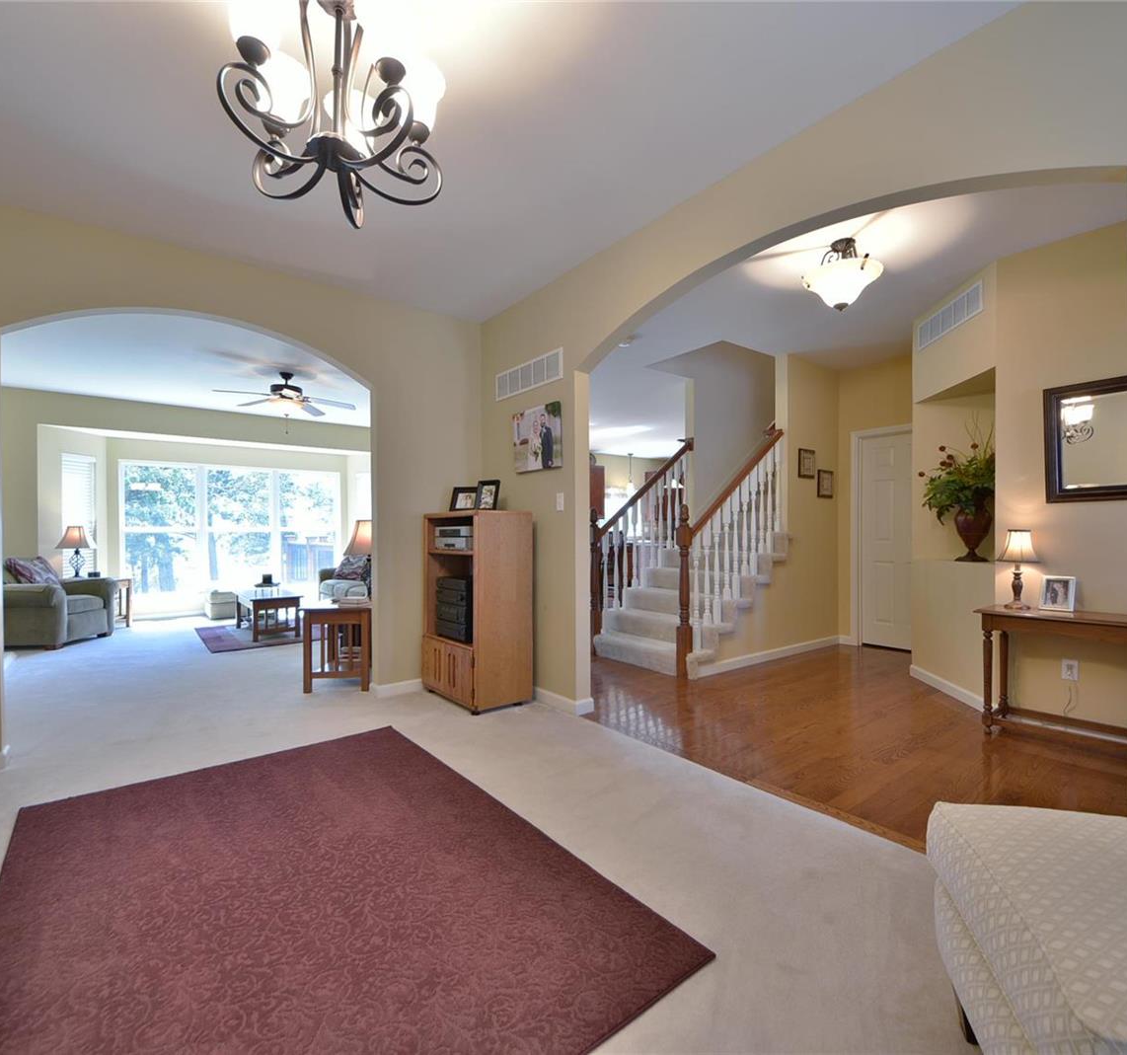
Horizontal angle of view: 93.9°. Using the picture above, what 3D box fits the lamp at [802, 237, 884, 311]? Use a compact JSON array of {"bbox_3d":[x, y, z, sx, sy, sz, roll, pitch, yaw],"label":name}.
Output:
[{"bbox_3d":[1.588,-1.429,3.006,0.409,0.391,0.409,0,0,-39],"label":"lamp"}]

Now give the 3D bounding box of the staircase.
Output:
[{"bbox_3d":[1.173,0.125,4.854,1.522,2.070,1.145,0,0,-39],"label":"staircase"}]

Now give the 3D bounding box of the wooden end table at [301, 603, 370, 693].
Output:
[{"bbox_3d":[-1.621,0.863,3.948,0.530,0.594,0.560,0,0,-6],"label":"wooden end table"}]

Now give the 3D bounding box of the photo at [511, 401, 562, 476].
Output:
[{"bbox_3d":[-0.173,-0.592,3.549,0.030,0.413,0.510,0,0,-39],"label":"photo"}]

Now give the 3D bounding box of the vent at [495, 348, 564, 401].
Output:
[{"bbox_3d":[-0.249,-1.048,3.660,0.020,0.195,0.788,0,0,-39],"label":"vent"}]

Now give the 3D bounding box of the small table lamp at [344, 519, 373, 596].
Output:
[{"bbox_3d":[-1.494,0.276,4.103,0.380,0.645,0.380,0,0,-27],"label":"small table lamp"}]

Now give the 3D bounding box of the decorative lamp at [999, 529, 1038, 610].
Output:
[{"bbox_3d":[2.622,0.243,3.034,0.185,0.446,0.185,0,0,-39],"label":"decorative lamp"}]

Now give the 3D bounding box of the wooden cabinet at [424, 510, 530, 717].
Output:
[{"bbox_3d":[-0.595,0.541,3.674,0.430,1.275,0.680,0,0,-40],"label":"wooden cabinet"}]

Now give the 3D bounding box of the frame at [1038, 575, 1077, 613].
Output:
[{"bbox_3d":[2.801,0.377,2.984,0.060,0.190,0.150,-1,0,-44],"label":"frame"}]

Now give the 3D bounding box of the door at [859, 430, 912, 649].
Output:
[{"bbox_3d":[3.142,0.135,4.874,0.060,2.020,0.690,0,0,-38],"label":"door"}]

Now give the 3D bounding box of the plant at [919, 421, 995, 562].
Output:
[{"bbox_3d":[2.827,-0.258,3.664,0.500,0.960,0.550,0,0,5],"label":"plant"}]

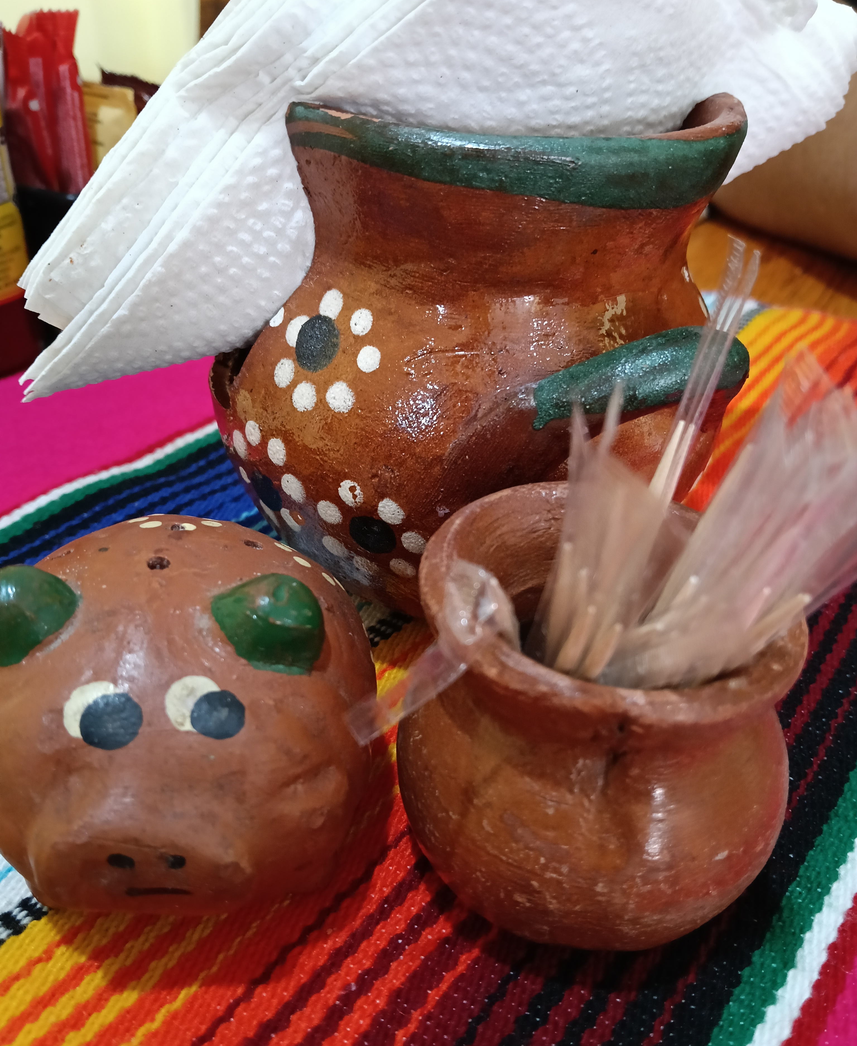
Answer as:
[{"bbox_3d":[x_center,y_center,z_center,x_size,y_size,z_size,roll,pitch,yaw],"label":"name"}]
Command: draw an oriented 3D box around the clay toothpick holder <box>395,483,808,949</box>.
[{"bbox_3d":[0.025,0.033,0.140,0.061,0.058,0.061,2,34,-2],"label":"clay toothpick holder"}]

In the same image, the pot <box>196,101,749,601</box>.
[{"bbox_3d":[0.010,-0.035,0.195,0.112,0.108,0.123,2,34,-2],"label":"pot"}]

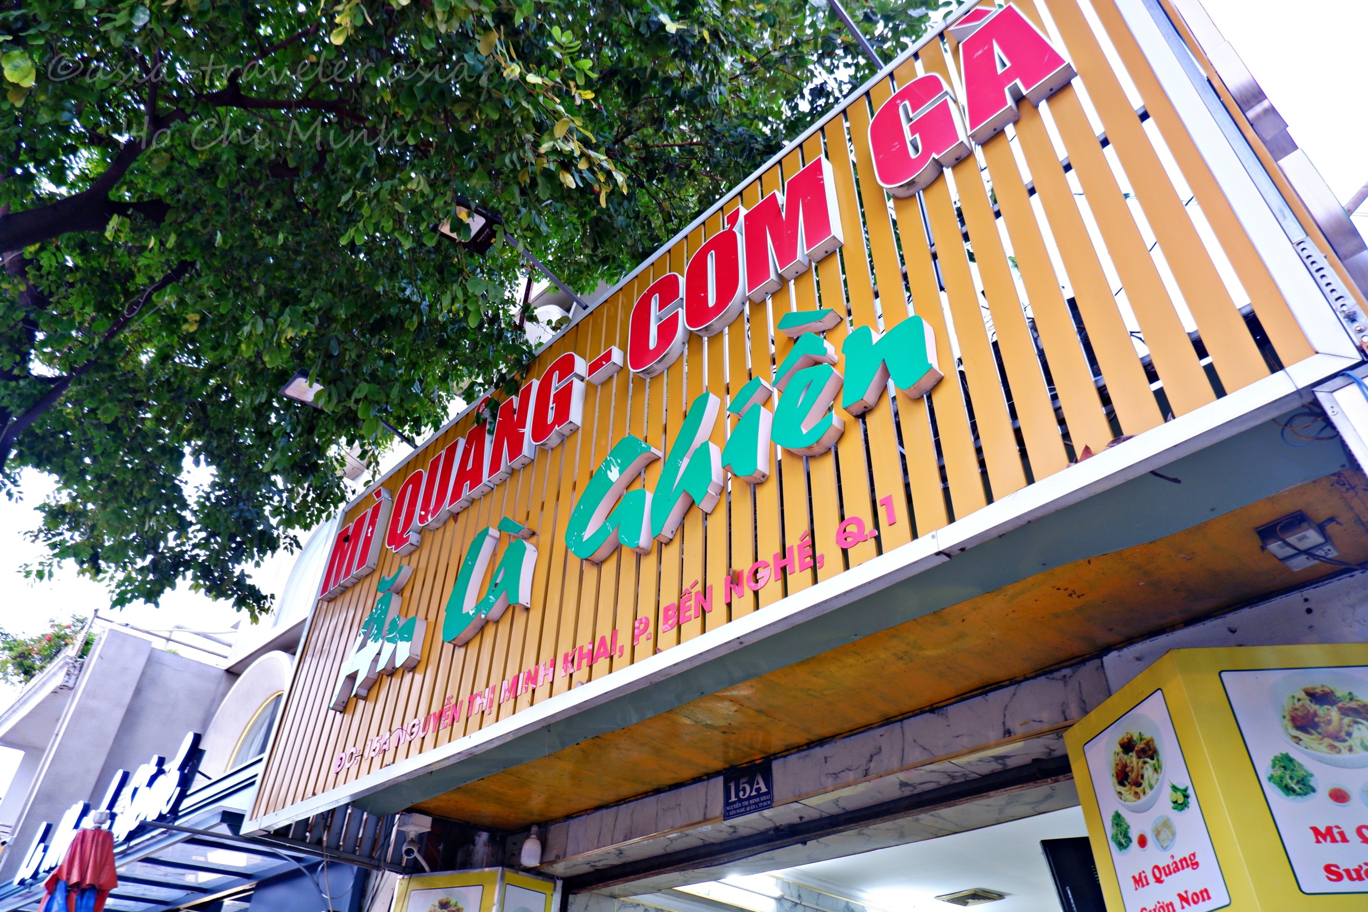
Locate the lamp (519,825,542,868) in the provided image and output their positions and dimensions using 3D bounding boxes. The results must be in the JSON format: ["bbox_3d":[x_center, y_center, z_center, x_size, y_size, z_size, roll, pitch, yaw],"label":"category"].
[{"bbox_3d":[-0.698,1.803,4.045,0.094,0.180,0.094,1,-38,1],"label":"lamp"}]

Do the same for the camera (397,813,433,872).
[{"bbox_3d":[-1.285,1.824,4.140,0.148,0.220,0.175,11,-39,-12],"label":"camera"}]

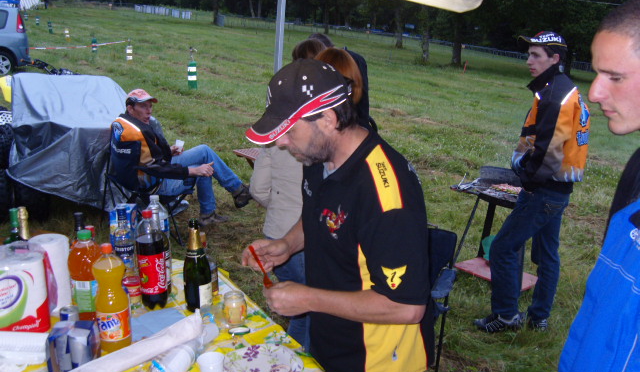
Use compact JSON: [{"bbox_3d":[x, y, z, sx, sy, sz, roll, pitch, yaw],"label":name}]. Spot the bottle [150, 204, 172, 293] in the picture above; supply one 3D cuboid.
[{"bbox_3d":[-0.547,0.206,2.185,0.088,0.310,0.088,-3,18,-14],"label":"bottle"}]

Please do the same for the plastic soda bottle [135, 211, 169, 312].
[{"bbox_3d":[-0.544,0.231,2.079,0.090,0.320,0.090,-3,18,-14],"label":"plastic soda bottle"}]

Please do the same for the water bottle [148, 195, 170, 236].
[{"bbox_3d":[-0.556,0.187,2.220,0.086,0.320,0.086,-3,18,-14],"label":"water bottle"}]

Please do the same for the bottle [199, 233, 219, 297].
[{"bbox_3d":[-0.396,0.261,2.228,0.080,0.220,0.080,-5,13,-17],"label":"bottle"}]

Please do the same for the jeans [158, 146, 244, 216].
[{"bbox_3d":[-0.899,-0.055,4.750,0.680,0.520,0.400,-11,21,-34],"label":"jeans"}]

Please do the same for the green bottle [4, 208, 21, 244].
[{"bbox_3d":[-0.979,0.220,2.109,0.076,0.300,0.076,-3,18,-14],"label":"green bottle"}]

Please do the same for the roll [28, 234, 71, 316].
[{"bbox_3d":[-0.842,0.281,2.045,0.114,0.230,0.114,-3,18,-14],"label":"roll"}]

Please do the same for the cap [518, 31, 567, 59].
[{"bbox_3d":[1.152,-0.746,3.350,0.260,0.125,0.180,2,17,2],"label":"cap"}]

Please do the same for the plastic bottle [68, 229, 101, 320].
[{"bbox_3d":[-0.694,0.284,1.927,0.100,0.315,0.100,-3,12,-6],"label":"plastic bottle"}]

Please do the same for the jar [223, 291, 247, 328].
[{"bbox_3d":[-0.259,0.372,1.976,0.072,0.103,0.072,-1,12,0],"label":"jar"}]

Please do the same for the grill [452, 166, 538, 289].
[{"bbox_3d":[1.200,0.315,4.500,0.430,0.790,0.600,-8,14,-30],"label":"grill"}]

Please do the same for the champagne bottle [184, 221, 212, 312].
[{"bbox_3d":[-0.390,0.250,2.050,0.087,0.310,0.087,-3,18,-14],"label":"champagne bottle"}]

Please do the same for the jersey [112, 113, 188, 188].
[{"bbox_3d":[-1.205,-0.245,4.600,0.430,0.540,0.500,-11,22,-35],"label":"jersey"}]

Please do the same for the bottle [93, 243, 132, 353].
[{"bbox_3d":[-0.577,0.308,1.800,0.092,0.315,0.092,-3,12,-9],"label":"bottle"}]

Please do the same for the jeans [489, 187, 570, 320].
[{"bbox_3d":[1.225,0.416,3.830,0.460,0.860,0.380,1,12,12],"label":"jeans"}]

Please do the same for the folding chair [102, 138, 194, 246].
[{"bbox_3d":[-1.330,0.025,5.050,0.600,0.790,0.720,-9,14,-31],"label":"folding chair"}]

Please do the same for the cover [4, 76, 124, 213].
[{"bbox_3d":[-2.005,-0.366,5.200,1.050,1.050,0.950,-1,18,-9],"label":"cover"}]

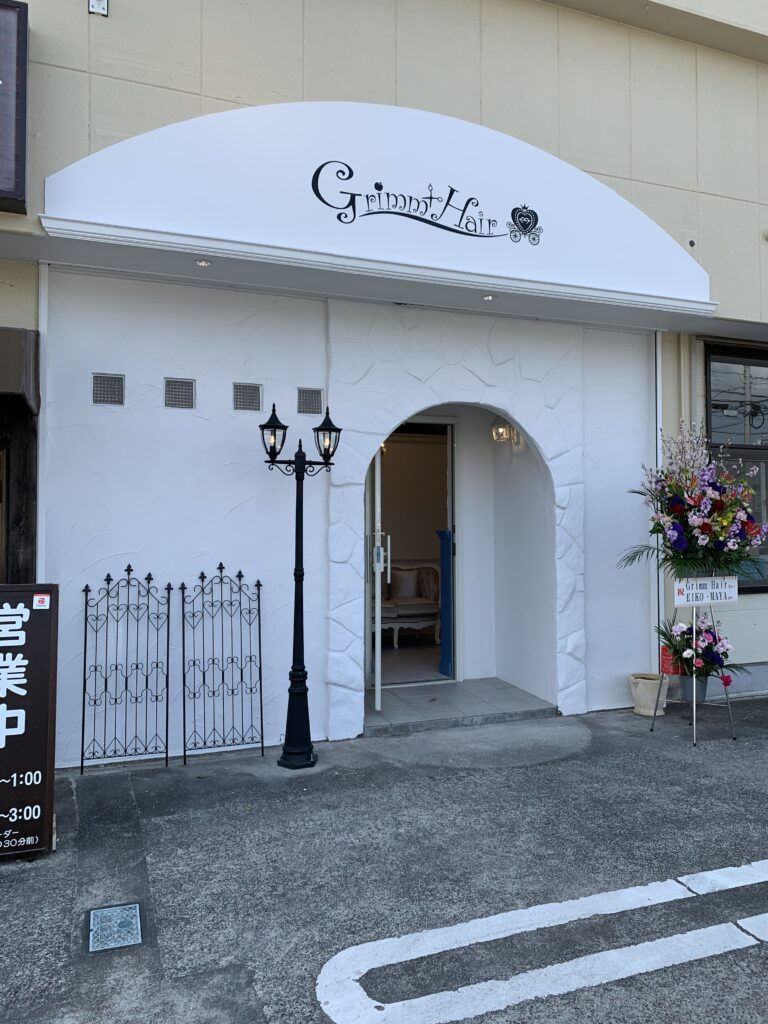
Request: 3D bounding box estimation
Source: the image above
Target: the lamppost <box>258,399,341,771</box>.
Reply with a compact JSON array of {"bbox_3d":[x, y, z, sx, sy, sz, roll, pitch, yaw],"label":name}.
[{"bbox_3d":[-0.518,0.445,4.820,0.545,2.233,0.253,0,-2,-21],"label":"lamppost"}]

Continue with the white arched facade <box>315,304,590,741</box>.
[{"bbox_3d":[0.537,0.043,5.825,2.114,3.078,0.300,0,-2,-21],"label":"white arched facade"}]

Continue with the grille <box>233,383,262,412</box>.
[{"bbox_3d":[-0.920,-0.769,5.190,0.201,0.191,0.043,0,-2,-21],"label":"grille"}]

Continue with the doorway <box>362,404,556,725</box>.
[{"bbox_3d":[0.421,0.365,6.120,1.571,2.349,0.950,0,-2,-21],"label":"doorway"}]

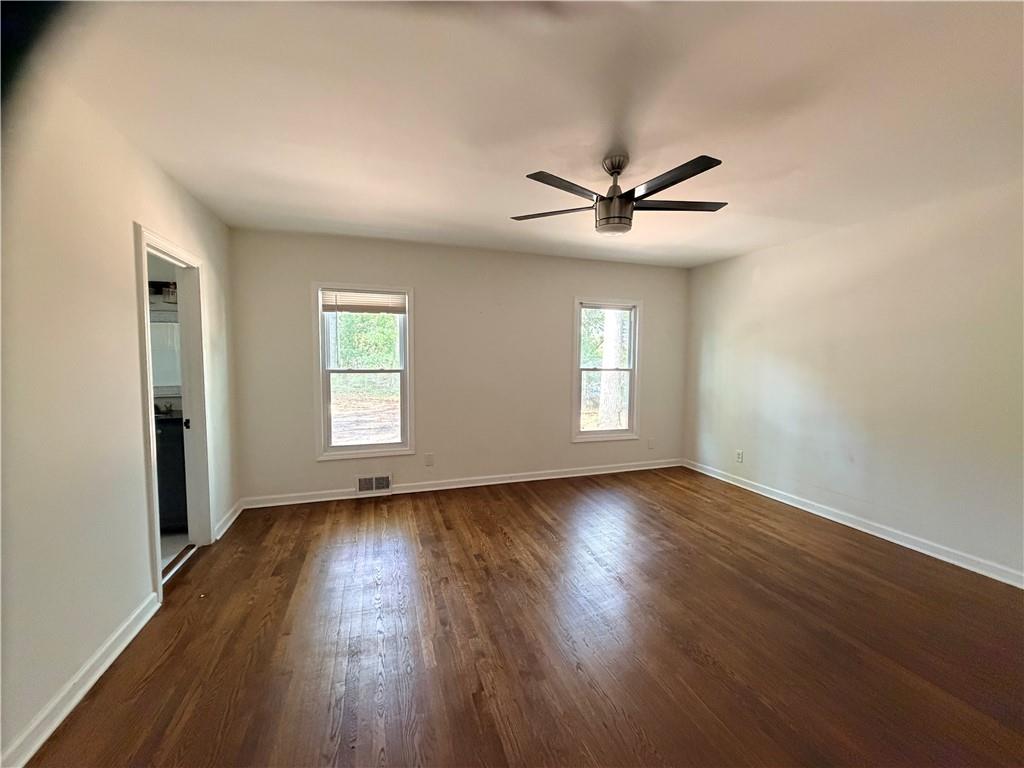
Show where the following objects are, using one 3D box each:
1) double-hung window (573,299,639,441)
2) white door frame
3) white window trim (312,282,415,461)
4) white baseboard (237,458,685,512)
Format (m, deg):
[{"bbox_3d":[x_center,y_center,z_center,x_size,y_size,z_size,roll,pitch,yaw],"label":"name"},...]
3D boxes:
[{"bbox_3d":[1.139,-0.159,4.988,0.914,1.692,0.099,-1,4,-18],"label":"double-hung window"},{"bbox_3d":[-2.158,0.178,2.632,0.144,2.097,0.866,-1,4,-18],"label":"white door frame"},{"bbox_3d":[-1.452,-0.104,4.128,0.921,1.680,0.099,-1,4,-18],"label":"white window trim"},{"bbox_3d":[-0.138,1.058,4.604,4.976,0.102,0.027,-1,4,-18],"label":"white baseboard"}]

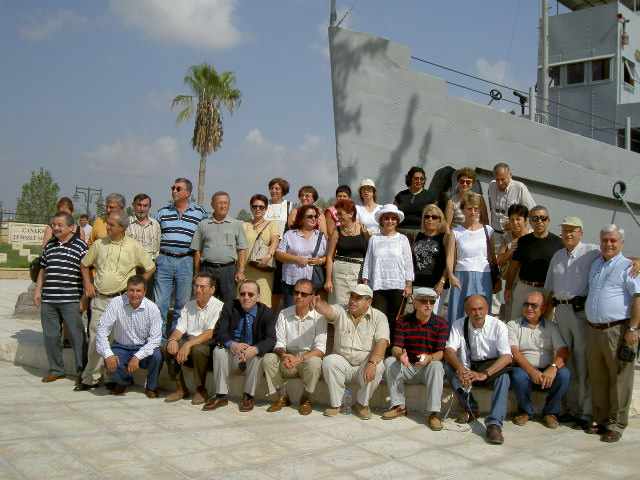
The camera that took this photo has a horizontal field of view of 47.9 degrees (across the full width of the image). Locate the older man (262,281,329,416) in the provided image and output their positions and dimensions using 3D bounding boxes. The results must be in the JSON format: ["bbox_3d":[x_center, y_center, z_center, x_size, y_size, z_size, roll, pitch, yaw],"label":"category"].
[{"bbox_3d":[-0.220,0.920,6.474,0.540,1.120,0.680,1,1,7],"label":"older man"}]

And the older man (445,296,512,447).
[{"bbox_3d":[1.298,0.987,5.945,0.550,1.050,0.950,1,1,7],"label":"older man"}]

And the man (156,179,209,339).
[{"bbox_3d":[-1.444,0.255,7.520,0.550,1.780,0.380,1,1,-3],"label":"man"}]

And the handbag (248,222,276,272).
[{"bbox_3d":[-0.601,0.077,7.453,0.300,0.516,0.120,2,1,-2],"label":"handbag"}]

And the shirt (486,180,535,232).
[{"bbox_3d":[1.885,-0.325,7.100,0.500,0.540,0.320,1,1,16],"label":"shirt"}]

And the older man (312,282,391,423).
[{"bbox_3d":[0.272,0.948,6.420,0.660,1.130,0.770,1,1,12],"label":"older man"}]

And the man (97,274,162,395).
[{"bbox_3d":[-1.843,0.919,6.926,0.580,1.080,0.700,2,1,-3],"label":"man"}]

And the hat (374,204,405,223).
[{"bbox_3d":[0.675,-0.257,7.000,0.290,0.150,0.310,1,1,3],"label":"hat"}]

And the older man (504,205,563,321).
[{"bbox_3d":[2.069,0.494,7.009,0.540,1.678,0.340,2,1,14],"label":"older man"}]

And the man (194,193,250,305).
[{"bbox_3d":[-1.013,0.360,7.306,0.560,1.690,0.330,1,1,-5],"label":"man"}]

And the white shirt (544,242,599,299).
[{"bbox_3d":[2.164,0.266,6.203,0.520,0.507,0.300,2,1,21],"label":"white shirt"}]

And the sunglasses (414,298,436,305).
[{"bbox_3d":[0.922,0.537,6.300,0.145,0.045,0.140,1,1,-20],"label":"sunglasses"}]

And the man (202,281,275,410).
[{"bbox_3d":[-0.727,0.920,6.595,0.580,1.100,0.700,1,1,3],"label":"man"}]

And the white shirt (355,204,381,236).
[{"bbox_3d":[0.544,-0.103,7.850,0.420,0.580,0.250,1,1,5],"label":"white shirt"}]

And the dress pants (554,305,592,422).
[{"bbox_3d":[2.151,1.035,6.120,0.380,1.000,0.320,2,1,22],"label":"dress pants"}]

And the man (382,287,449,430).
[{"bbox_3d":[0.828,0.956,6.185,0.550,1.090,0.820,1,1,6],"label":"man"}]

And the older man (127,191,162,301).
[{"bbox_3d":[-1.978,0.327,7.909,0.480,1.674,0.320,1,1,-10],"label":"older man"}]

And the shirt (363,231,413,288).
[{"bbox_3d":[0.665,0.209,7.000,0.500,0.560,0.290,1,1,3],"label":"shirt"}]

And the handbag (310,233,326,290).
[{"bbox_3d":[-0.015,0.200,7.020,0.200,0.550,0.150,1,1,-12],"label":"handbag"}]

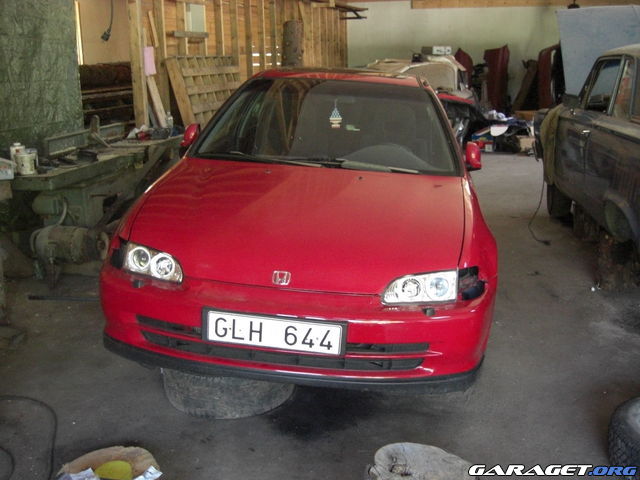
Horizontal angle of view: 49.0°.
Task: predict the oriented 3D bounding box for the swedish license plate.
[{"bbox_3d":[-0.162,0.331,2.490,0.485,0.113,0.015,5,15,9],"label":"swedish license plate"}]

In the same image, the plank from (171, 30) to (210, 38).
[{"bbox_3d":[-1.650,-2.655,9.120,0.055,0.074,1.030,2,15,15],"label":"plank"}]

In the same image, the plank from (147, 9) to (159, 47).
[{"bbox_3d":[-1.946,-2.463,8.200,0.035,0.410,0.065,-1,20,16],"label":"plank"}]

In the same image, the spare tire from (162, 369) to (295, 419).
[{"bbox_3d":[-0.397,0.584,3.100,0.575,0.180,0.575,0,14,6],"label":"spare tire"}]

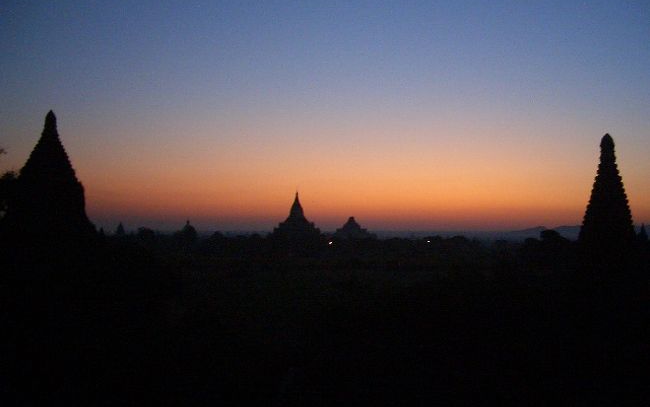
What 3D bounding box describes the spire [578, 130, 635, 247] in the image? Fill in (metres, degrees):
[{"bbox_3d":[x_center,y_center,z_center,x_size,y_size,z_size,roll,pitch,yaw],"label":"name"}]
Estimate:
[{"bbox_3d":[30.046,0.940,69.634,7.500,16.600,7.500,-1,-3,26],"label":"spire"}]

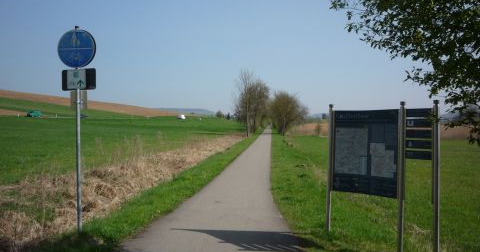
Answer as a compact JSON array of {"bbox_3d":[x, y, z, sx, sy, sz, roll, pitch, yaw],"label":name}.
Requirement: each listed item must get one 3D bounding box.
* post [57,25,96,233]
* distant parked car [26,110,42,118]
[{"bbox_3d":[-2.590,0.060,7.100,0.610,3.300,0.140,0,0,2],"label":"post"},{"bbox_3d":[-53.200,-2.950,115.000,1.750,1.600,4.100,0,0,35],"label":"distant parked car"}]

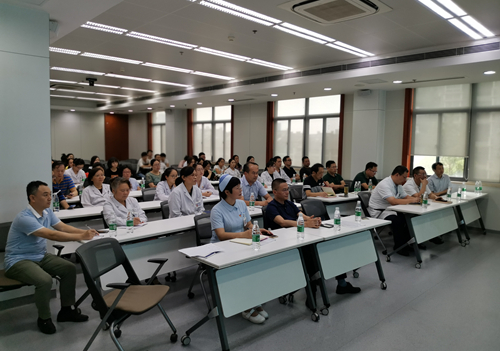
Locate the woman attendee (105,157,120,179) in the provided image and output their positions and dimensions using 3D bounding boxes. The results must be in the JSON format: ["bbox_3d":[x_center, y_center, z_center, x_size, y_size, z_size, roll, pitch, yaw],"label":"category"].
[{"bbox_3d":[-2.884,0.252,7.878,0.500,1.250,0.750,-3,7,-40],"label":"woman attendee"}]

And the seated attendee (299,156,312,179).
[{"bbox_3d":[1.288,0.222,8.773,0.530,1.310,0.800,-2,6,-33],"label":"seated attendee"}]

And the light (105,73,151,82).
[{"bbox_3d":[-3.016,-2.455,9.379,1.153,0.070,0.269,-4,7,-44],"label":"light"}]

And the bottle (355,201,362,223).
[{"bbox_3d":[1.199,0.393,4.158,0.066,0.228,0.066,-4,7,-44],"label":"bottle"}]

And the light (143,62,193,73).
[{"bbox_3d":[-1.669,-2.234,7.811,1.155,0.060,0.198,-4,7,-44],"label":"light"}]

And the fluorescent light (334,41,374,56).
[{"bbox_3d":[1.743,-2.102,6.199,1.193,0.070,0.114,-4,7,-44],"label":"fluorescent light"}]

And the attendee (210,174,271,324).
[{"bbox_3d":[-0.119,0.636,3.479,0.500,1.285,0.700,-4,7,-44],"label":"attendee"}]

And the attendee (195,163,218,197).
[{"bbox_3d":[-0.686,0.428,6.122,0.500,1.230,0.740,-4,7,-44],"label":"attendee"}]

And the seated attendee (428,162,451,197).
[{"bbox_3d":[3.364,0.441,6.756,0.550,1.310,0.780,-1,5,-21],"label":"seated attendee"}]

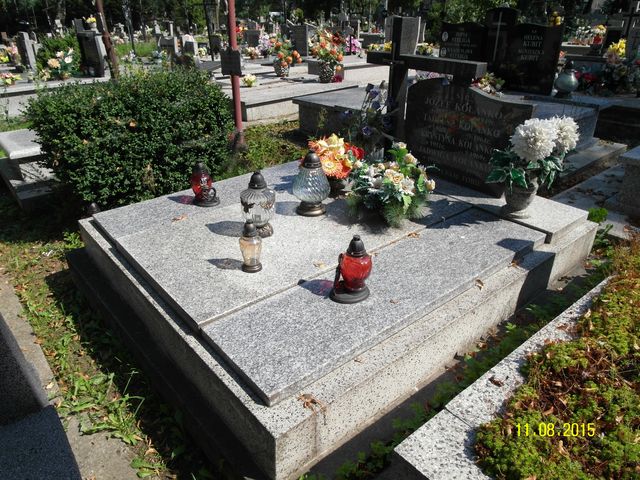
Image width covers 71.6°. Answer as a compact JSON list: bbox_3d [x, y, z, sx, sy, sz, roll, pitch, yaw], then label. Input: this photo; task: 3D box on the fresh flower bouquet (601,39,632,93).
[{"bbox_3d":[3.542,-2.084,5.300,0.320,0.600,0.320,16,30,28],"label":"fresh flower bouquet"}]

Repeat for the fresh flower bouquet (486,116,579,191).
[{"bbox_3d":[1.107,-0.451,2.312,0.440,0.360,0.380,13,29,23],"label":"fresh flower bouquet"}]

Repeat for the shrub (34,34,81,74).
[{"bbox_3d":[-4.955,-3.452,8.244,0.780,0.800,0.820,-20,34,-36],"label":"shrub"}]

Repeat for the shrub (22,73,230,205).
[{"bbox_3d":[-1.456,-0.858,3.521,1.420,0.920,1.220,-20,34,-36],"label":"shrub"}]

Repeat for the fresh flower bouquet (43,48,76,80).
[{"bbox_3d":[-4.110,-2.769,7.000,0.470,0.480,0.400,-13,30,-26],"label":"fresh flower bouquet"}]

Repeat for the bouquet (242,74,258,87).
[{"bbox_3d":[-1.097,-2.516,7.000,0.220,0.210,0.210,-4,27,-8],"label":"bouquet"}]

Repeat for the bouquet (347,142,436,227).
[{"bbox_3d":[0.400,-0.320,2.422,0.480,0.360,0.400,5,27,9],"label":"bouquet"}]

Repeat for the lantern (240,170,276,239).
[{"bbox_3d":[-0.314,-0.189,2.200,0.175,0.322,0.175,0,27,0],"label":"lantern"}]

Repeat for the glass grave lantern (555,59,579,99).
[{"bbox_3d":[2.824,-1.838,5.085,0.245,0.395,0.245,-19,33,-35],"label":"glass grave lantern"}]

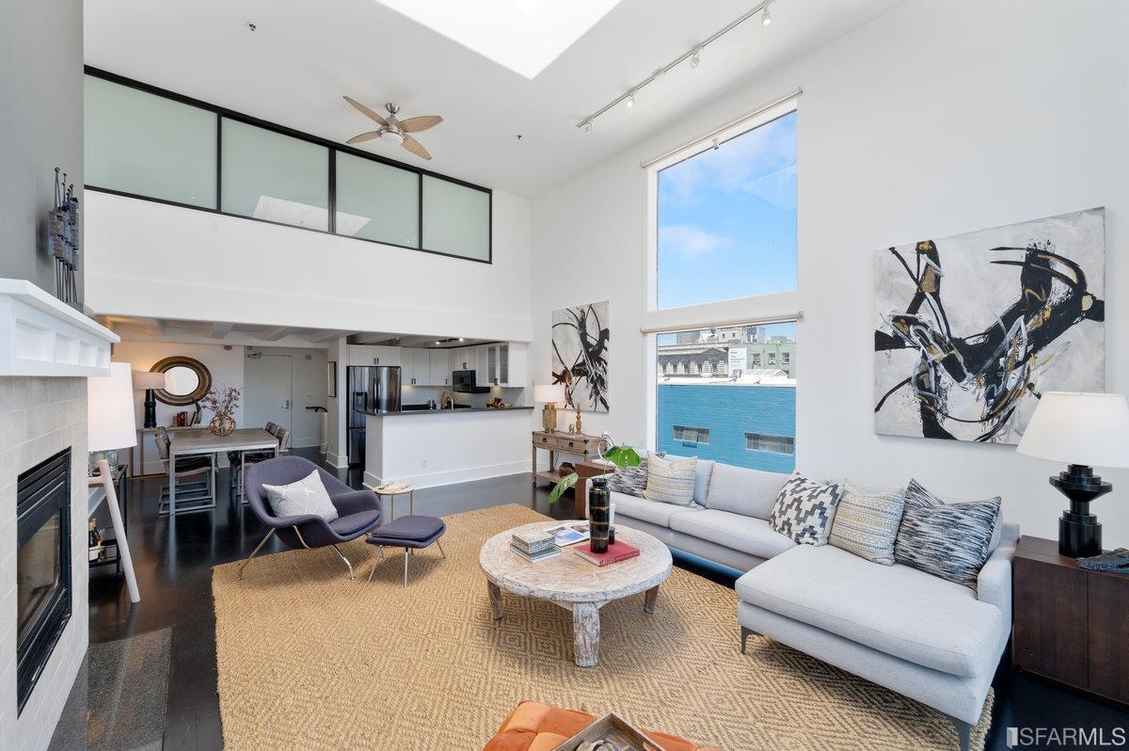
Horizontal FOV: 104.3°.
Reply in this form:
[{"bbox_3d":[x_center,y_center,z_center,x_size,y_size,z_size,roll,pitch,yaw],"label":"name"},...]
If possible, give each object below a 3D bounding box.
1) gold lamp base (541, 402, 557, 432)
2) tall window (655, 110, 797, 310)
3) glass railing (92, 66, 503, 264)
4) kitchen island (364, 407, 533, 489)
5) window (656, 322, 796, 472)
[{"bbox_3d":[-0.213,0.624,6.420,0.215,0.420,0.215,0,0,-41],"label":"gold lamp base"},{"bbox_3d":[1.676,-1.687,4.827,0.120,1.790,1.750,0,0,-39],"label":"tall window"},{"bbox_3d":[-2.908,-2.362,5.534,4.540,1.170,0.080,0,0,-39],"label":"glass railing"},{"bbox_3d":[-1.851,1.064,6.964,2.500,1.100,0.980,0,0,-40],"label":"kitchen island"},{"bbox_3d":[1.654,0.282,4.790,0.130,1.600,1.660,0,0,-40],"label":"window"}]

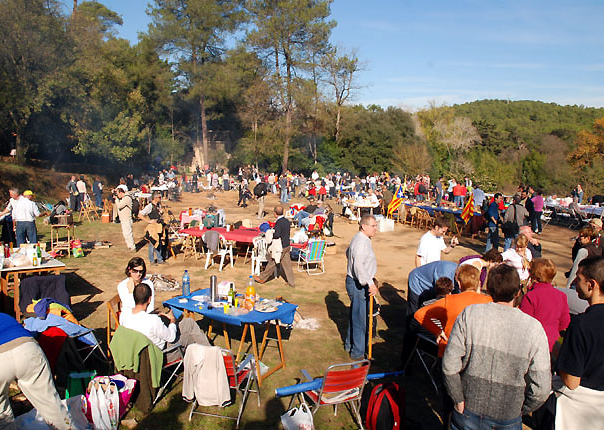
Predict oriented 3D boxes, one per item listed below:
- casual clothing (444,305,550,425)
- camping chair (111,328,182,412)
[{"bbox_3d":[1.140,0.831,2.840,0.570,0.630,0.320,4,6,25],"label":"casual clothing"},{"bbox_3d":[-1.490,1.411,4.749,0.570,0.820,0.600,4,7,37],"label":"camping chair"}]

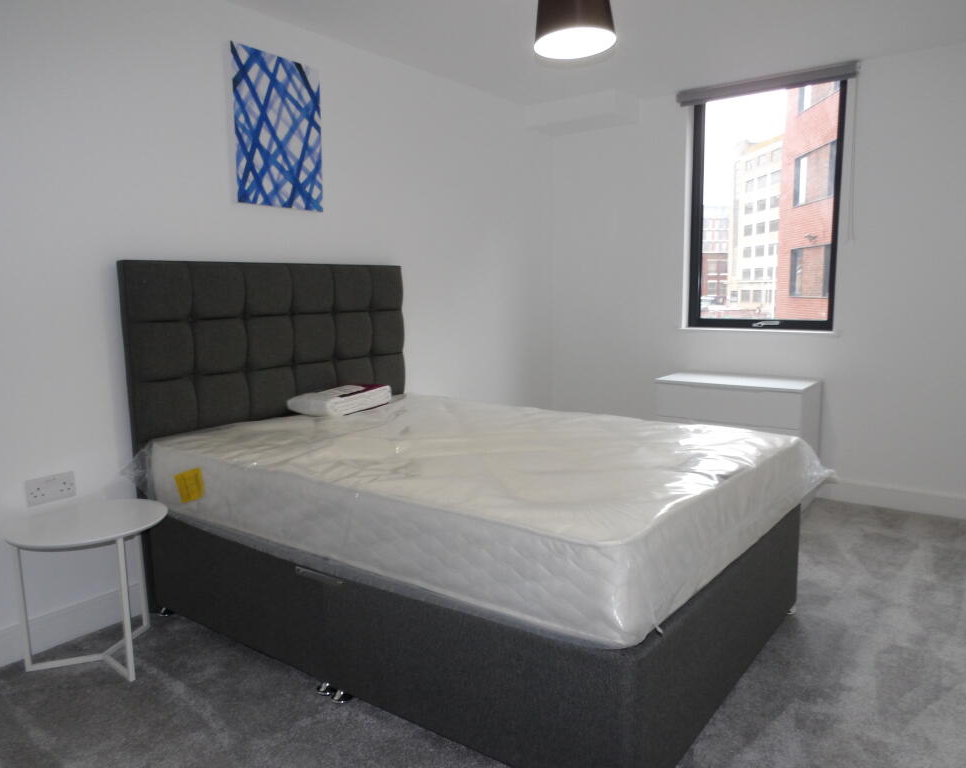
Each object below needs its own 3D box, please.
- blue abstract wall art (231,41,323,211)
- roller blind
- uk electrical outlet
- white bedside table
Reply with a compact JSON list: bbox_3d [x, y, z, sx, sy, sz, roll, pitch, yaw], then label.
[{"bbox_3d":[-0.832,-1.036,2.930,0.021,0.603,0.416,5,9,37],"label":"blue abstract wall art"},{"bbox_3d":[1.494,-1.597,3.799,0.932,0.078,0.065,5,9,37],"label":"roller blind"},{"bbox_3d":[-1.409,0.344,2.324,0.010,0.086,0.146,5,9,37],"label":"uk electrical outlet"},{"bbox_3d":[-1.217,0.654,2.239,0.453,0.465,0.453,5,9,37],"label":"white bedside table"}]

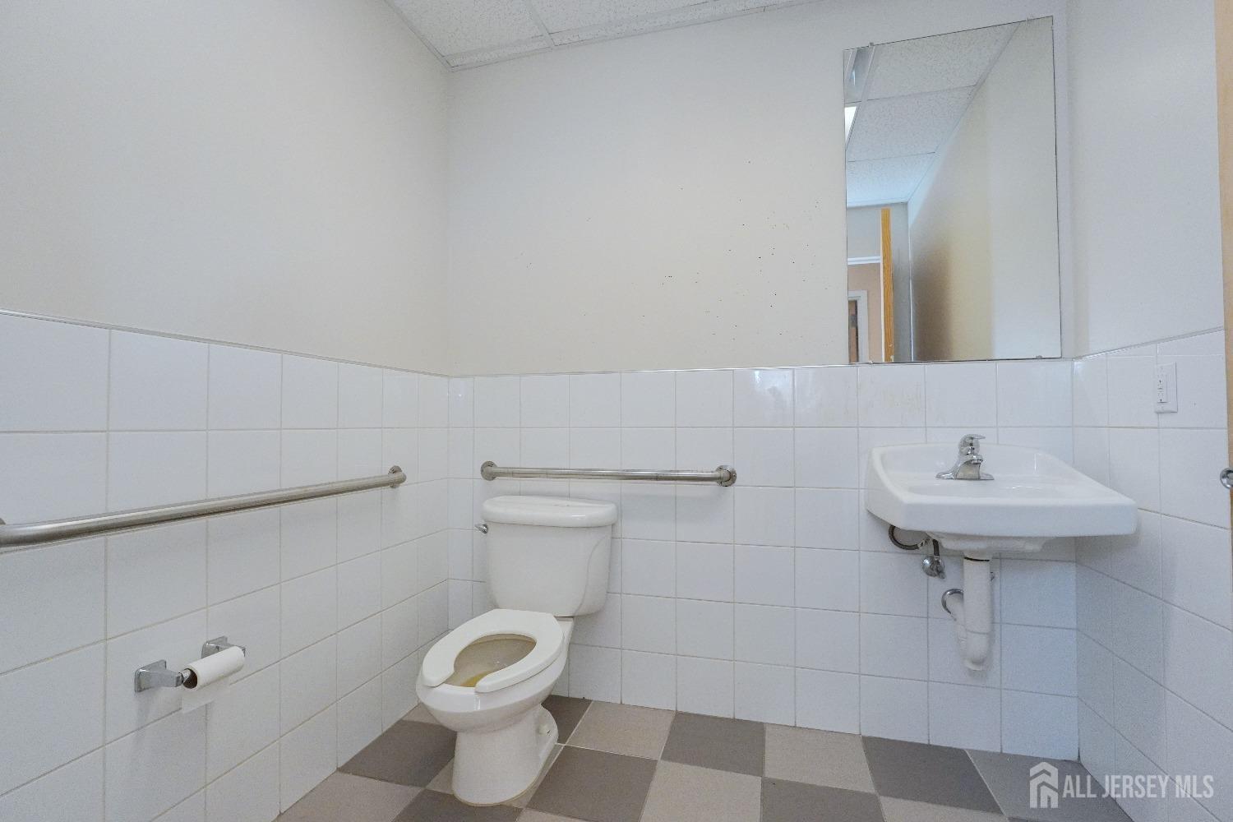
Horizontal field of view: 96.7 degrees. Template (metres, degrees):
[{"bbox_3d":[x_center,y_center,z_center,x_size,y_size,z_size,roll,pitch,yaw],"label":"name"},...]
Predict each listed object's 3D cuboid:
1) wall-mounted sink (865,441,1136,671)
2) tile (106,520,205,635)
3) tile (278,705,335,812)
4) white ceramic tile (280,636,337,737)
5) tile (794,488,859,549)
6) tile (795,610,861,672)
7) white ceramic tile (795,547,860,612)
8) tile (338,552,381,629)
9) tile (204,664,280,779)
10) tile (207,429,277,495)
[{"bbox_3d":[1.004,0.400,1.528,0.510,0.605,0.450,0,-1,15],"label":"wall-mounted sink"},{"bbox_3d":[-0.972,0.348,1.166,0.010,0.200,0.199,-1,-1,15],"label":"tile"},{"bbox_3d":[-0.864,0.965,1.539,0.010,0.200,0.200,-1,-1,15],"label":"tile"},{"bbox_3d":[-0.865,0.762,1.540,0.010,0.200,0.199,0,-1,16],"label":"white ceramic tile"},{"bbox_3d":[0.709,0.362,1.854,0.200,0.201,0.010,0,-1,15],"label":"tile"},{"bbox_3d":[0.705,0.763,1.829,0.200,0.200,0.010,0,-1,15],"label":"tile"},{"bbox_3d":[0.706,0.563,1.837,0.200,0.200,0.010,-1,-1,15],"label":"white ceramic tile"},{"bbox_3d":[-0.811,0.563,1.731,0.010,0.200,0.199,0,-1,16],"label":"tile"},{"bbox_3d":[-0.921,0.760,1.356,0.010,0.200,0.200,0,-1,15],"label":"tile"},{"bbox_3d":[-0.923,0.150,1.367,0.010,0.200,0.200,-1,-1,15],"label":"tile"}]

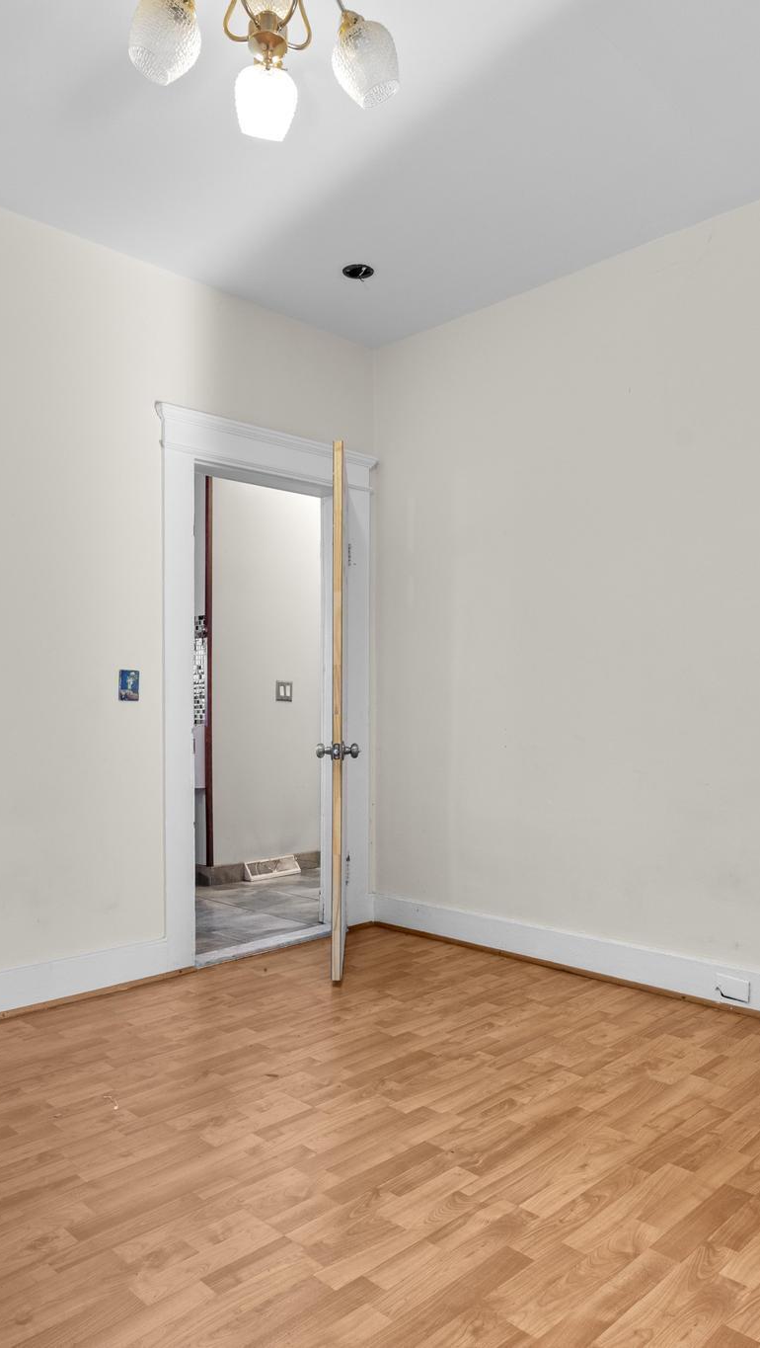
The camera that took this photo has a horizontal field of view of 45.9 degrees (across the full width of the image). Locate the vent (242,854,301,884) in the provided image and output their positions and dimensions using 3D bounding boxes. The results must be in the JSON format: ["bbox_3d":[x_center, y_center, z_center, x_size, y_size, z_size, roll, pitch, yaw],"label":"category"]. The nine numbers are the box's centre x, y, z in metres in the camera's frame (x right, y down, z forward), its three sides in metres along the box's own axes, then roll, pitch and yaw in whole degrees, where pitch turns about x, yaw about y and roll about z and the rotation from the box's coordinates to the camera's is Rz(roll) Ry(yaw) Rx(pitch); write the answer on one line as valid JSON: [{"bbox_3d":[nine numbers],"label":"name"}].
[{"bbox_3d":[-0.635,1.159,5.360,0.067,0.104,0.377,-2,-2,45],"label":"vent"}]

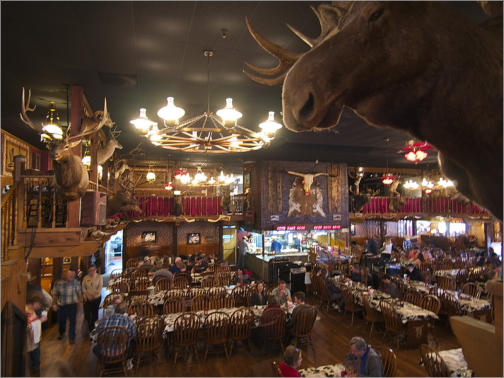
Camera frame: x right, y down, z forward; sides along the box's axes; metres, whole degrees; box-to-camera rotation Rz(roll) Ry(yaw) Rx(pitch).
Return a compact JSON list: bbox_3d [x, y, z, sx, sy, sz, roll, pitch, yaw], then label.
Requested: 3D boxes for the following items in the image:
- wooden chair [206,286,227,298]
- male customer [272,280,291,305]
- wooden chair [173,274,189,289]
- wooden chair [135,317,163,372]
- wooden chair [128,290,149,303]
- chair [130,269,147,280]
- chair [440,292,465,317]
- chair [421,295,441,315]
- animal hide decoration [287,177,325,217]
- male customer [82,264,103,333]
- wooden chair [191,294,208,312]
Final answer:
[{"bbox_3d":[-0.995,3.144,9.625,0.500,0.980,0.560,1,-3,-12],"label":"wooden chair"},{"bbox_3d":[0.780,3.070,9.034,0.540,1.290,0.750,1,-2,-14],"label":"male customer"},{"bbox_3d":[-2.433,3.314,11.750,0.530,1.020,0.560,1,-2,-17],"label":"wooden chair"},{"bbox_3d":[-2.114,3.009,7.089,0.500,0.980,0.560,1,-3,-20],"label":"wooden chair"},{"bbox_3d":[-3.030,3.194,9.395,0.510,1.010,0.560,1,-3,-14],"label":"wooden chair"},{"bbox_3d":[-3.929,3.319,12.022,0.510,1.010,0.560,1,-3,-14],"label":"chair"},{"bbox_3d":[5.374,3.209,9.137,0.560,1.020,0.530,1,-2,-17],"label":"chair"},{"bbox_3d":[4.296,3.159,8.643,0.560,1.010,0.510,1,-3,-23],"label":"chair"},{"bbox_3d":[2.422,0.327,15.248,1.839,1.746,0.100,1,-2,-18],"label":"animal hide decoration"},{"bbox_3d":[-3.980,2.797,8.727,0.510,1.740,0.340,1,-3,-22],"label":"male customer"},{"bbox_3d":[-1.214,3.190,8.648,0.530,1.020,0.560,1,-2,-17],"label":"wooden chair"}]

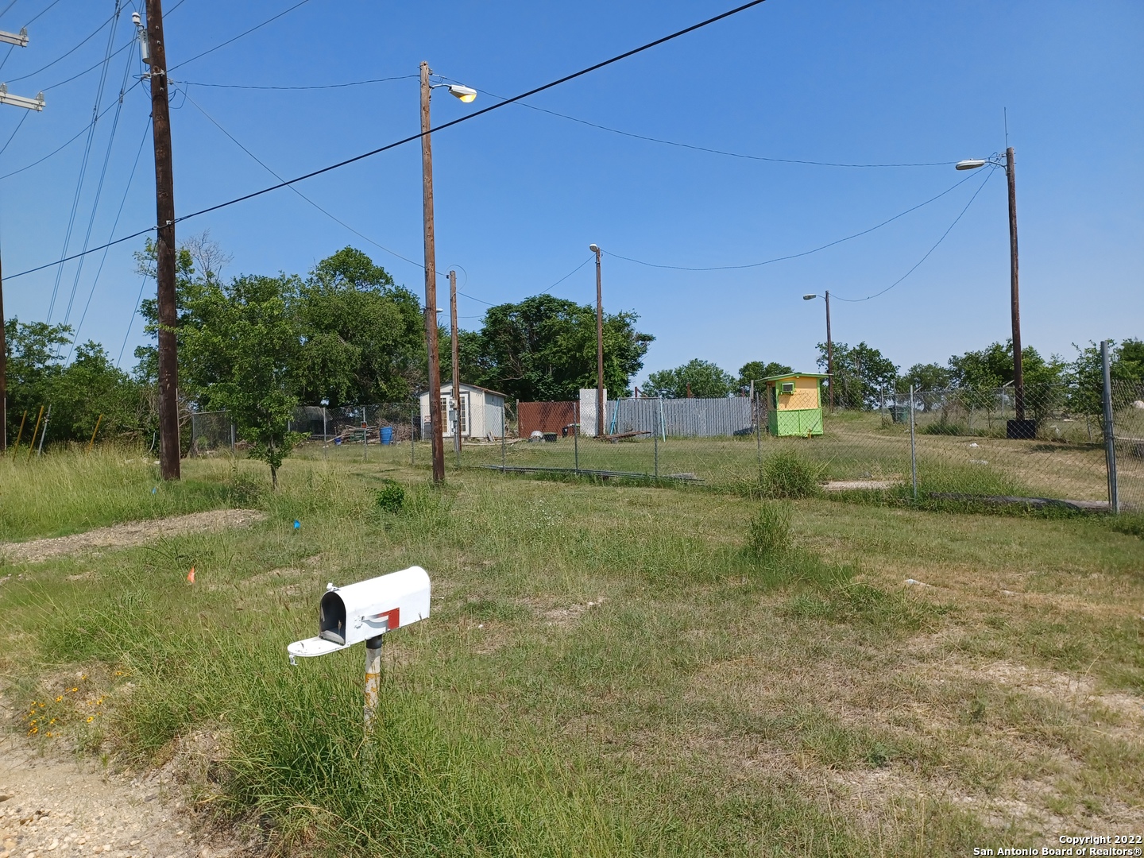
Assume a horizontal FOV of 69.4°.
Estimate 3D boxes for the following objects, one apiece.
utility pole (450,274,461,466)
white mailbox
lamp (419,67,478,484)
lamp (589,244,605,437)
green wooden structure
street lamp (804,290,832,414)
[{"bbox_3d":[-4.214,-2.474,30.040,0.280,6.610,0.280,-2,-1,30],"label":"utility pole"},{"bbox_3d":[-0.902,0.759,3.514,0.180,0.230,0.683,5,5,34],"label":"white mailbox"},{"bbox_3d":[-2.802,-3.730,19.965,1.450,10.050,0.330,-1,-1,-30],"label":"lamp"},{"bbox_3d":[1.159,-4.320,39.976,0.330,9.380,1.410,-2,-1,13],"label":"lamp"},{"bbox_3d":[9.528,-0.993,35.300,2.550,2.620,2.200,-2,-1,3],"label":"green wooden structure"},{"bbox_3d":[14.712,-4.545,49.106,1.470,7.170,0.330,-2,-1,6],"label":"street lamp"}]

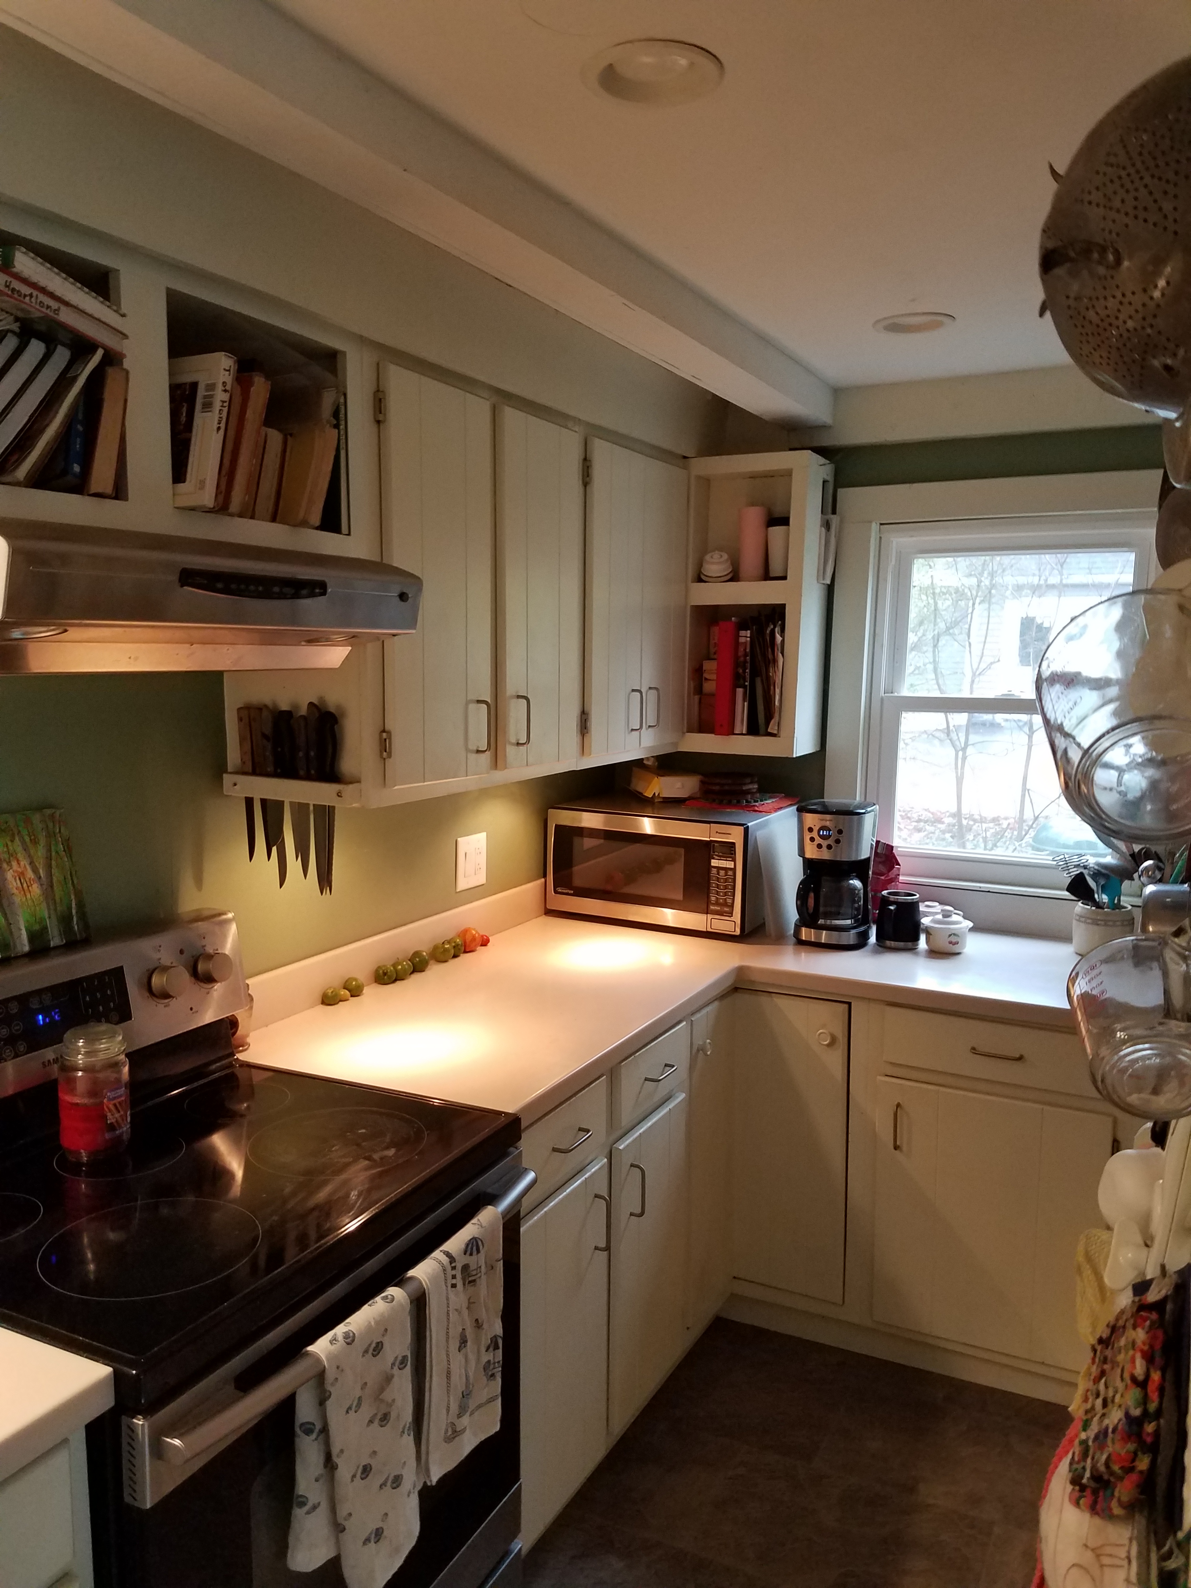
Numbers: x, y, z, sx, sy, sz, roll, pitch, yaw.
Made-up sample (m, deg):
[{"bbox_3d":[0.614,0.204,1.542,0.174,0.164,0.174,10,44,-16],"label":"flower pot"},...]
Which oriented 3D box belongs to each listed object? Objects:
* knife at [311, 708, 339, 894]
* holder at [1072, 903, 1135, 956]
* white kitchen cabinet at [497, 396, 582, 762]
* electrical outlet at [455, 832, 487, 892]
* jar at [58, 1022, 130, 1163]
[{"bbox_3d":[-0.461,0.011,2.034,0.052,0.333,0.025,4,8,27],"label":"knife"},{"bbox_3d":[1.184,0.316,2.779,0.132,0.112,0.132,4,8,27],"label":"holder"},{"bbox_3d":[-0.237,-0.423,2.555,0.290,0.706,0.333,4,8,27],"label":"white kitchen cabinet"},{"bbox_3d":[-0.298,0.164,2.878,0.010,0.131,0.131,4,8,27],"label":"electrical outlet"},{"bbox_3d":[-0.701,0.416,1.667,0.094,0.170,0.094,0,7,0],"label":"jar"}]

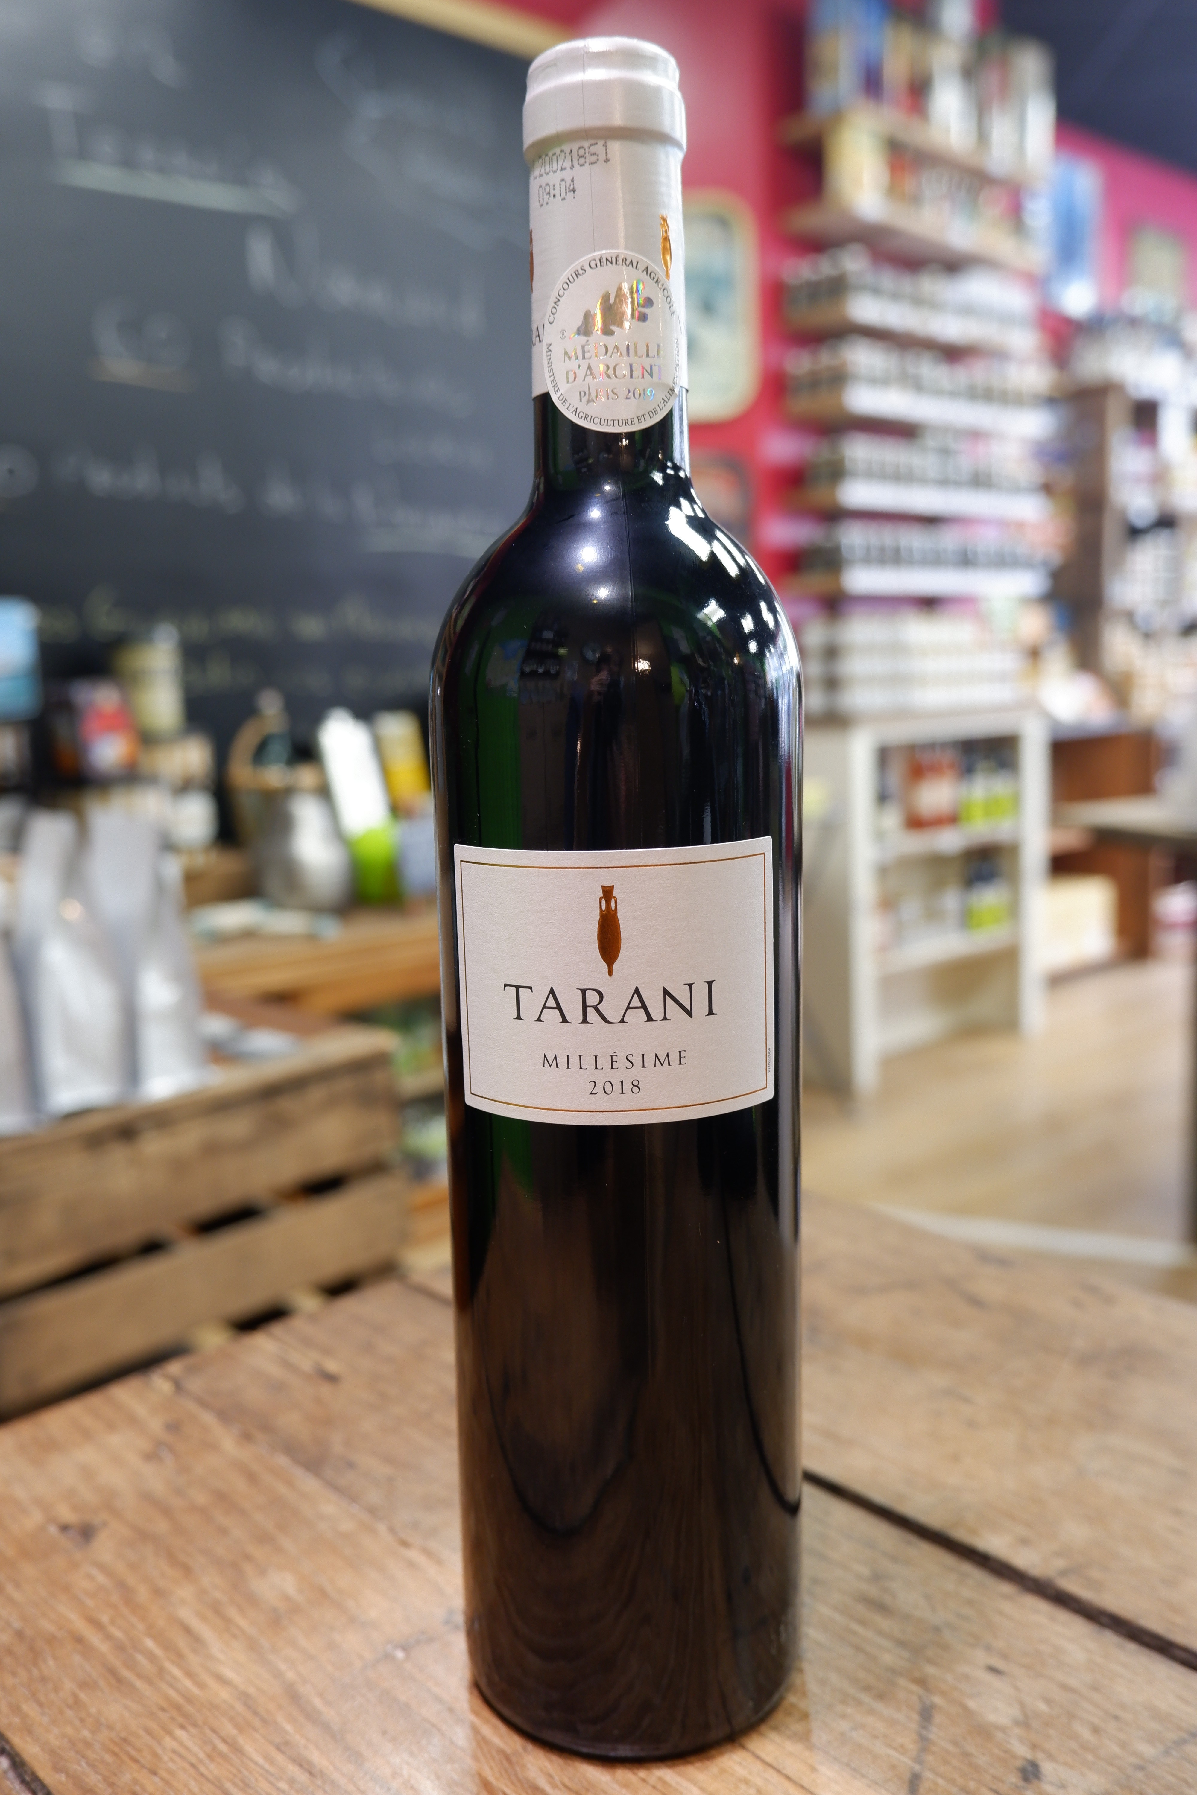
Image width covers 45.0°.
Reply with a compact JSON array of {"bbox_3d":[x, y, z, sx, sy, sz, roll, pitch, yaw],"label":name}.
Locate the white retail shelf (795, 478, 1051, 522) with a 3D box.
[{"bbox_3d":[0.767,-0.918,3.383,0.777,0.056,0.150,-10,13,-40],"label":"white retail shelf"}]

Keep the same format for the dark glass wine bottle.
[{"bbox_3d":[0.004,0.007,0.295,0.073,0.324,0.073,-1,10,3],"label":"dark glass wine bottle"}]

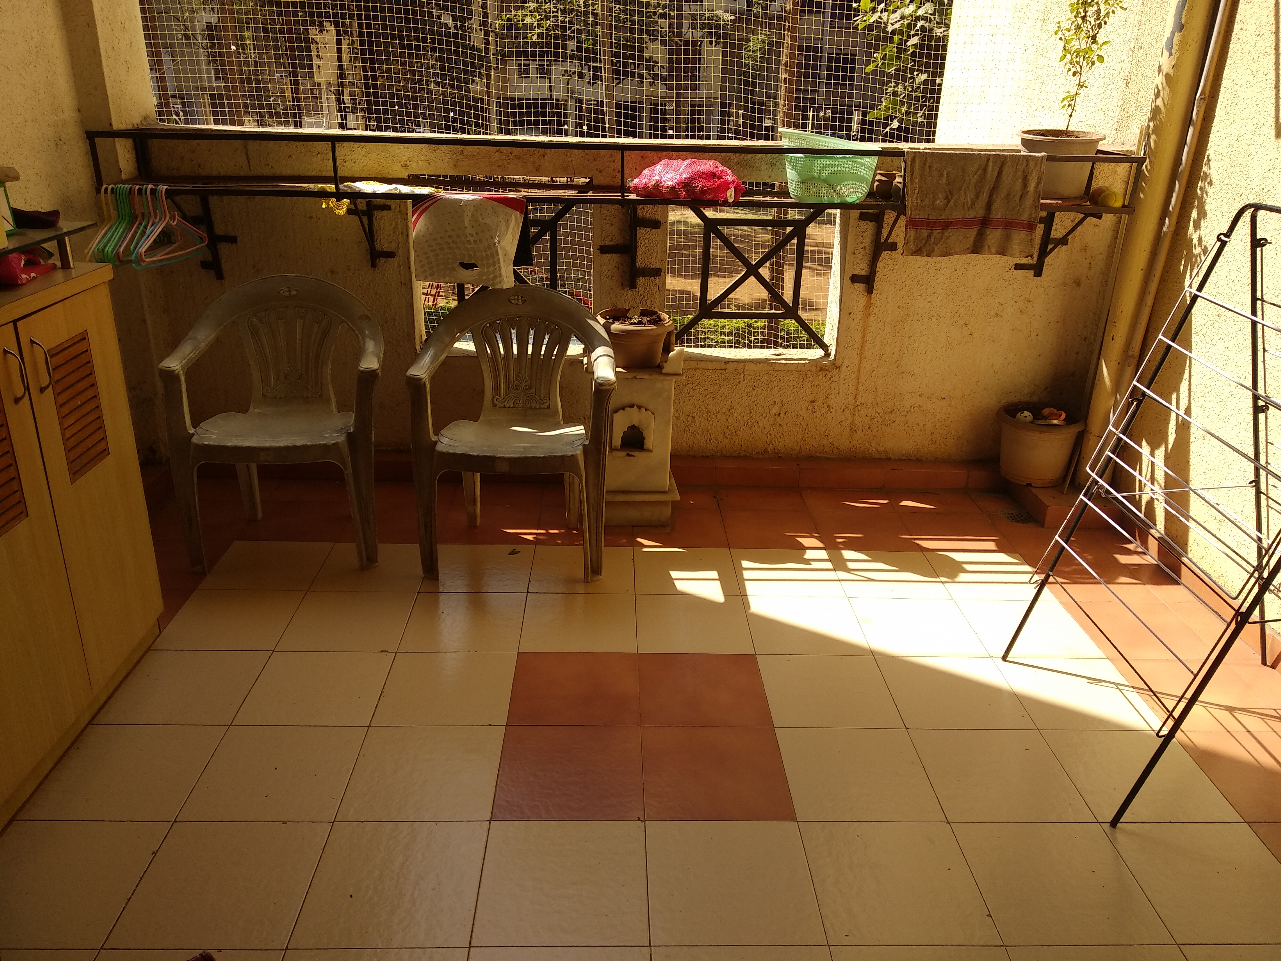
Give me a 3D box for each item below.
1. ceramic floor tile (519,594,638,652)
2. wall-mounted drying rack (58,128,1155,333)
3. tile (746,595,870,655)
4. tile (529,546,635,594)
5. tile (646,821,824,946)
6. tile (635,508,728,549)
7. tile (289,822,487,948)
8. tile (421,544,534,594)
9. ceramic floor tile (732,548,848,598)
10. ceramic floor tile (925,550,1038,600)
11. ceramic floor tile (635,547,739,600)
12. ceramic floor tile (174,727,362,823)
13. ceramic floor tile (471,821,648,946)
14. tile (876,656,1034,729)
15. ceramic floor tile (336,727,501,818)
[{"bbox_3d":[-0.164,0.389,2.603,0.304,0.010,0.299,1,23,-2],"label":"ceramic floor tile"},{"bbox_3d":[-0.057,-0.830,3.106,3.166,0.500,0.329,1,22,-2],"label":"wall-mounted drying rack"},{"bbox_3d":[0.444,0.394,2.599,0.300,0.010,0.298,1,23,-2],"label":"tile"},{"bbox_3d":[-0.172,0.272,2.886,0.302,0.010,0.302,1,22,-2],"label":"tile"},{"bbox_3d":[0.166,0.739,1.773,0.305,0.010,0.305,1,22,-2],"label":"tile"},{"bbox_3d":[0.125,0.162,3.179,0.302,0.010,0.302,1,22,-2],"label":"tile"},{"bbox_3d":[-0.446,0.736,1.766,0.304,0.010,0.299,1,23,-2],"label":"tile"},{"bbox_3d":[-0.477,0.266,2.861,0.305,0.010,0.305,1,22,-2],"label":"tile"},{"bbox_3d":[0.436,0.279,2.874,0.300,0.010,0.298,1,23,-2],"label":"ceramic floor tile"},{"bbox_3d":[1.047,0.290,2.917,0.305,0.010,0.305,1,22,-2],"label":"ceramic floor tile"},{"bbox_3d":[0.133,0.276,2.883,0.305,0.010,0.305,1,22,-2],"label":"ceramic floor tile"},{"bbox_3d":[-0.757,0.609,2.017,0.305,0.010,0.305,1,22,-2],"label":"ceramic floor tile"},{"bbox_3d":[-0.139,0.741,1.777,0.304,0.010,0.299,1,23,-2],"label":"ceramic floor tile"},{"bbox_3d":[0.764,0.520,2.362,0.304,0.010,0.299,1,23,-2],"label":"tile"},{"bbox_3d":[-0.455,0.619,2.041,0.304,0.010,0.299,1,23,-2],"label":"ceramic floor tile"}]

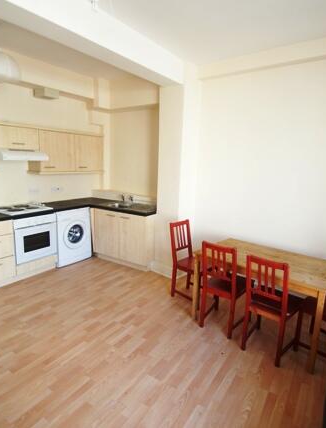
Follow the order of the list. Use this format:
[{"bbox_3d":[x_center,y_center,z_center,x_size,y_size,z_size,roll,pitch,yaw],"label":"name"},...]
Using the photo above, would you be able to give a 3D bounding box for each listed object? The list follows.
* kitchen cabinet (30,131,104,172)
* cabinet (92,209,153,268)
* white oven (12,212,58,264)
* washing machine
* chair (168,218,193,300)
[{"bbox_3d":[-1.556,-0.986,4.403,0.319,0.590,1.259,8,12,31],"label":"kitchen cabinet"},{"bbox_3d":[-0.548,0.343,4.391,1.140,0.860,0.600,8,12,31],"label":"cabinet"},{"bbox_3d":[-1.935,0.295,3.757,0.570,0.620,0.616,8,12,31],"label":"white oven"},{"bbox_3d":[-1.615,0.329,4.307,0.574,0.855,0.625,8,12,31],"label":"washing machine"},{"bbox_3d":[0.362,0.574,3.169,0.490,0.900,0.420,12,14,43],"label":"chair"}]

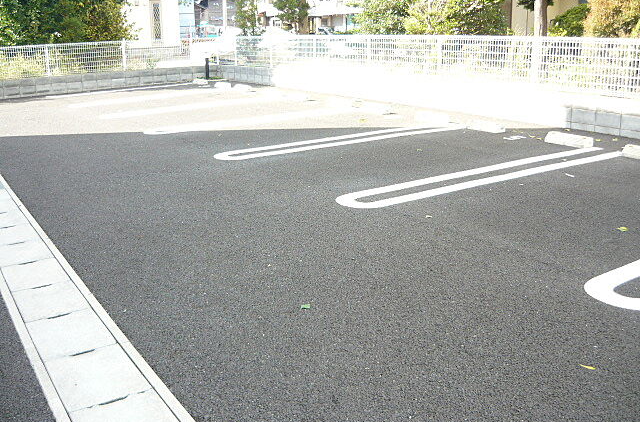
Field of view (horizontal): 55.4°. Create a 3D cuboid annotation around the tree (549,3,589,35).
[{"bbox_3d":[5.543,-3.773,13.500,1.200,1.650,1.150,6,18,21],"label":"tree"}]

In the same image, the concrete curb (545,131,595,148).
[{"bbox_3d":[3.278,-0.933,8.026,0.170,0.120,0.600,-12,20,-33],"label":"concrete curb"}]

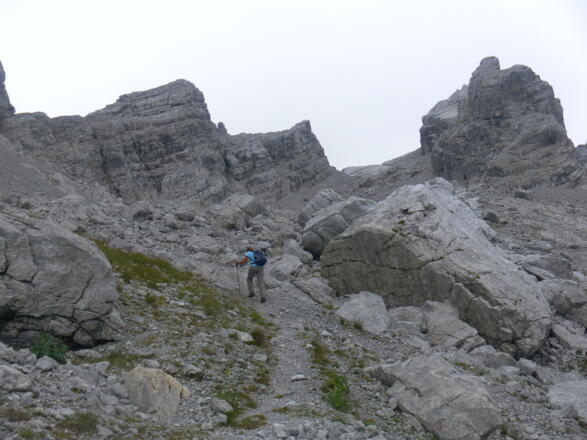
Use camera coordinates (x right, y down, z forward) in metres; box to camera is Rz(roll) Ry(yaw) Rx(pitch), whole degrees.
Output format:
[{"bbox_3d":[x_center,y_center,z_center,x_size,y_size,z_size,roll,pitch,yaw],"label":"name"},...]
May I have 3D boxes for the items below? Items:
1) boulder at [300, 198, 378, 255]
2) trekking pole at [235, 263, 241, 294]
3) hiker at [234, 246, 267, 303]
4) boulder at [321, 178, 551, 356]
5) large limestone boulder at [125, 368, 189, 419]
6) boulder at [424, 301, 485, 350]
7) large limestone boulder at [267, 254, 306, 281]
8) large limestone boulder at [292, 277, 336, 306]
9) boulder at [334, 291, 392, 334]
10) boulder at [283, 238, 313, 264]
[{"bbox_3d":[1.800,0.276,21.800,3.100,2.200,2.600,-4,-11,20],"label":"boulder"},{"bbox_3d":[-1.581,1.680,16.900,0.060,0.950,0.080,5,-14,-45],"label":"trekking pole"},{"bbox_3d":[-1.217,1.543,16.800,0.800,1.600,0.600,-10,-14,44],"label":"hiker"},{"bbox_3d":[3.252,1.027,13.400,3.400,3.600,4.900,10,-14,-44],"label":"boulder"},{"bbox_3d":[-1.581,1.994,6.900,0.680,0.560,0.550,0,-10,0],"label":"large limestone boulder"},{"bbox_3d":[2.858,1.885,10.600,1.050,0.820,0.800,-6,-12,30],"label":"boulder"},{"bbox_3d":[-0.223,1.513,18.900,1.150,0.820,1.000,0,-10,0],"label":"large limestone boulder"},{"bbox_3d":[0.573,1.925,16.200,1.150,0.720,0.950,4,-11,-20],"label":"large limestone boulder"},{"bbox_3d":[1.407,1.886,12.100,1.050,0.820,0.850,0,-10,0],"label":"boulder"},{"bbox_3d":[0.137,1.078,20.300,1.050,0.880,0.950,0,-10,0],"label":"boulder"}]

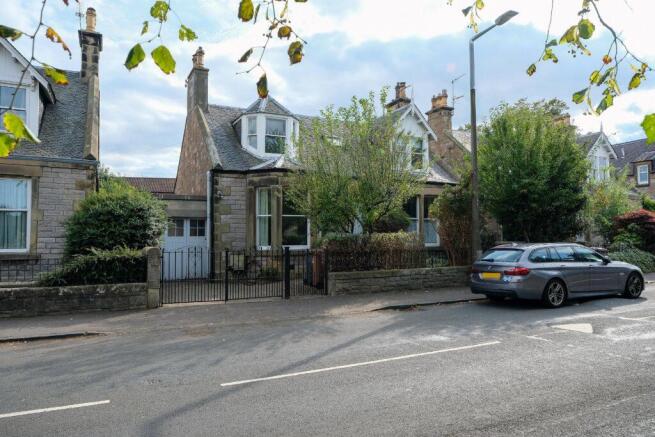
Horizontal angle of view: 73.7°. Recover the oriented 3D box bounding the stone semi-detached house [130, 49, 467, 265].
[{"bbox_3d":[-0.964,-2.339,20.830,11.800,9.400,9.400,1,-3,-27],"label":"stone semi-detached house"}]

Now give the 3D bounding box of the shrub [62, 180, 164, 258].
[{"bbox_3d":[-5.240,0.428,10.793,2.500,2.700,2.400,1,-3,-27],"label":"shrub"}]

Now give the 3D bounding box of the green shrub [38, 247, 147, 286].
[{"bbox_3d":[-4.843,1.172,9.157,2.200,1.150,1.100,1,-3,-27],"label":"green shrub"}]

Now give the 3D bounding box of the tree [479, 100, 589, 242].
[{"bbox_3d":[8.483,-1.421,18.082,4.500,7.100,4.300,1,-3,-27],"label":"tree"}]

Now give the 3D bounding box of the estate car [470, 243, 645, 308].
[{"bbox_3d":[5.970,1.335,11.230,4.900,1.470,1.900,1,-3,-26],"label":"estate car"}]

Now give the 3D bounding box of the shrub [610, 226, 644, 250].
[{"bbox_3d":[12.234,0.995,17.770,1.500,1.500,1.400,1,-3,-27],"label":"shrub"}]

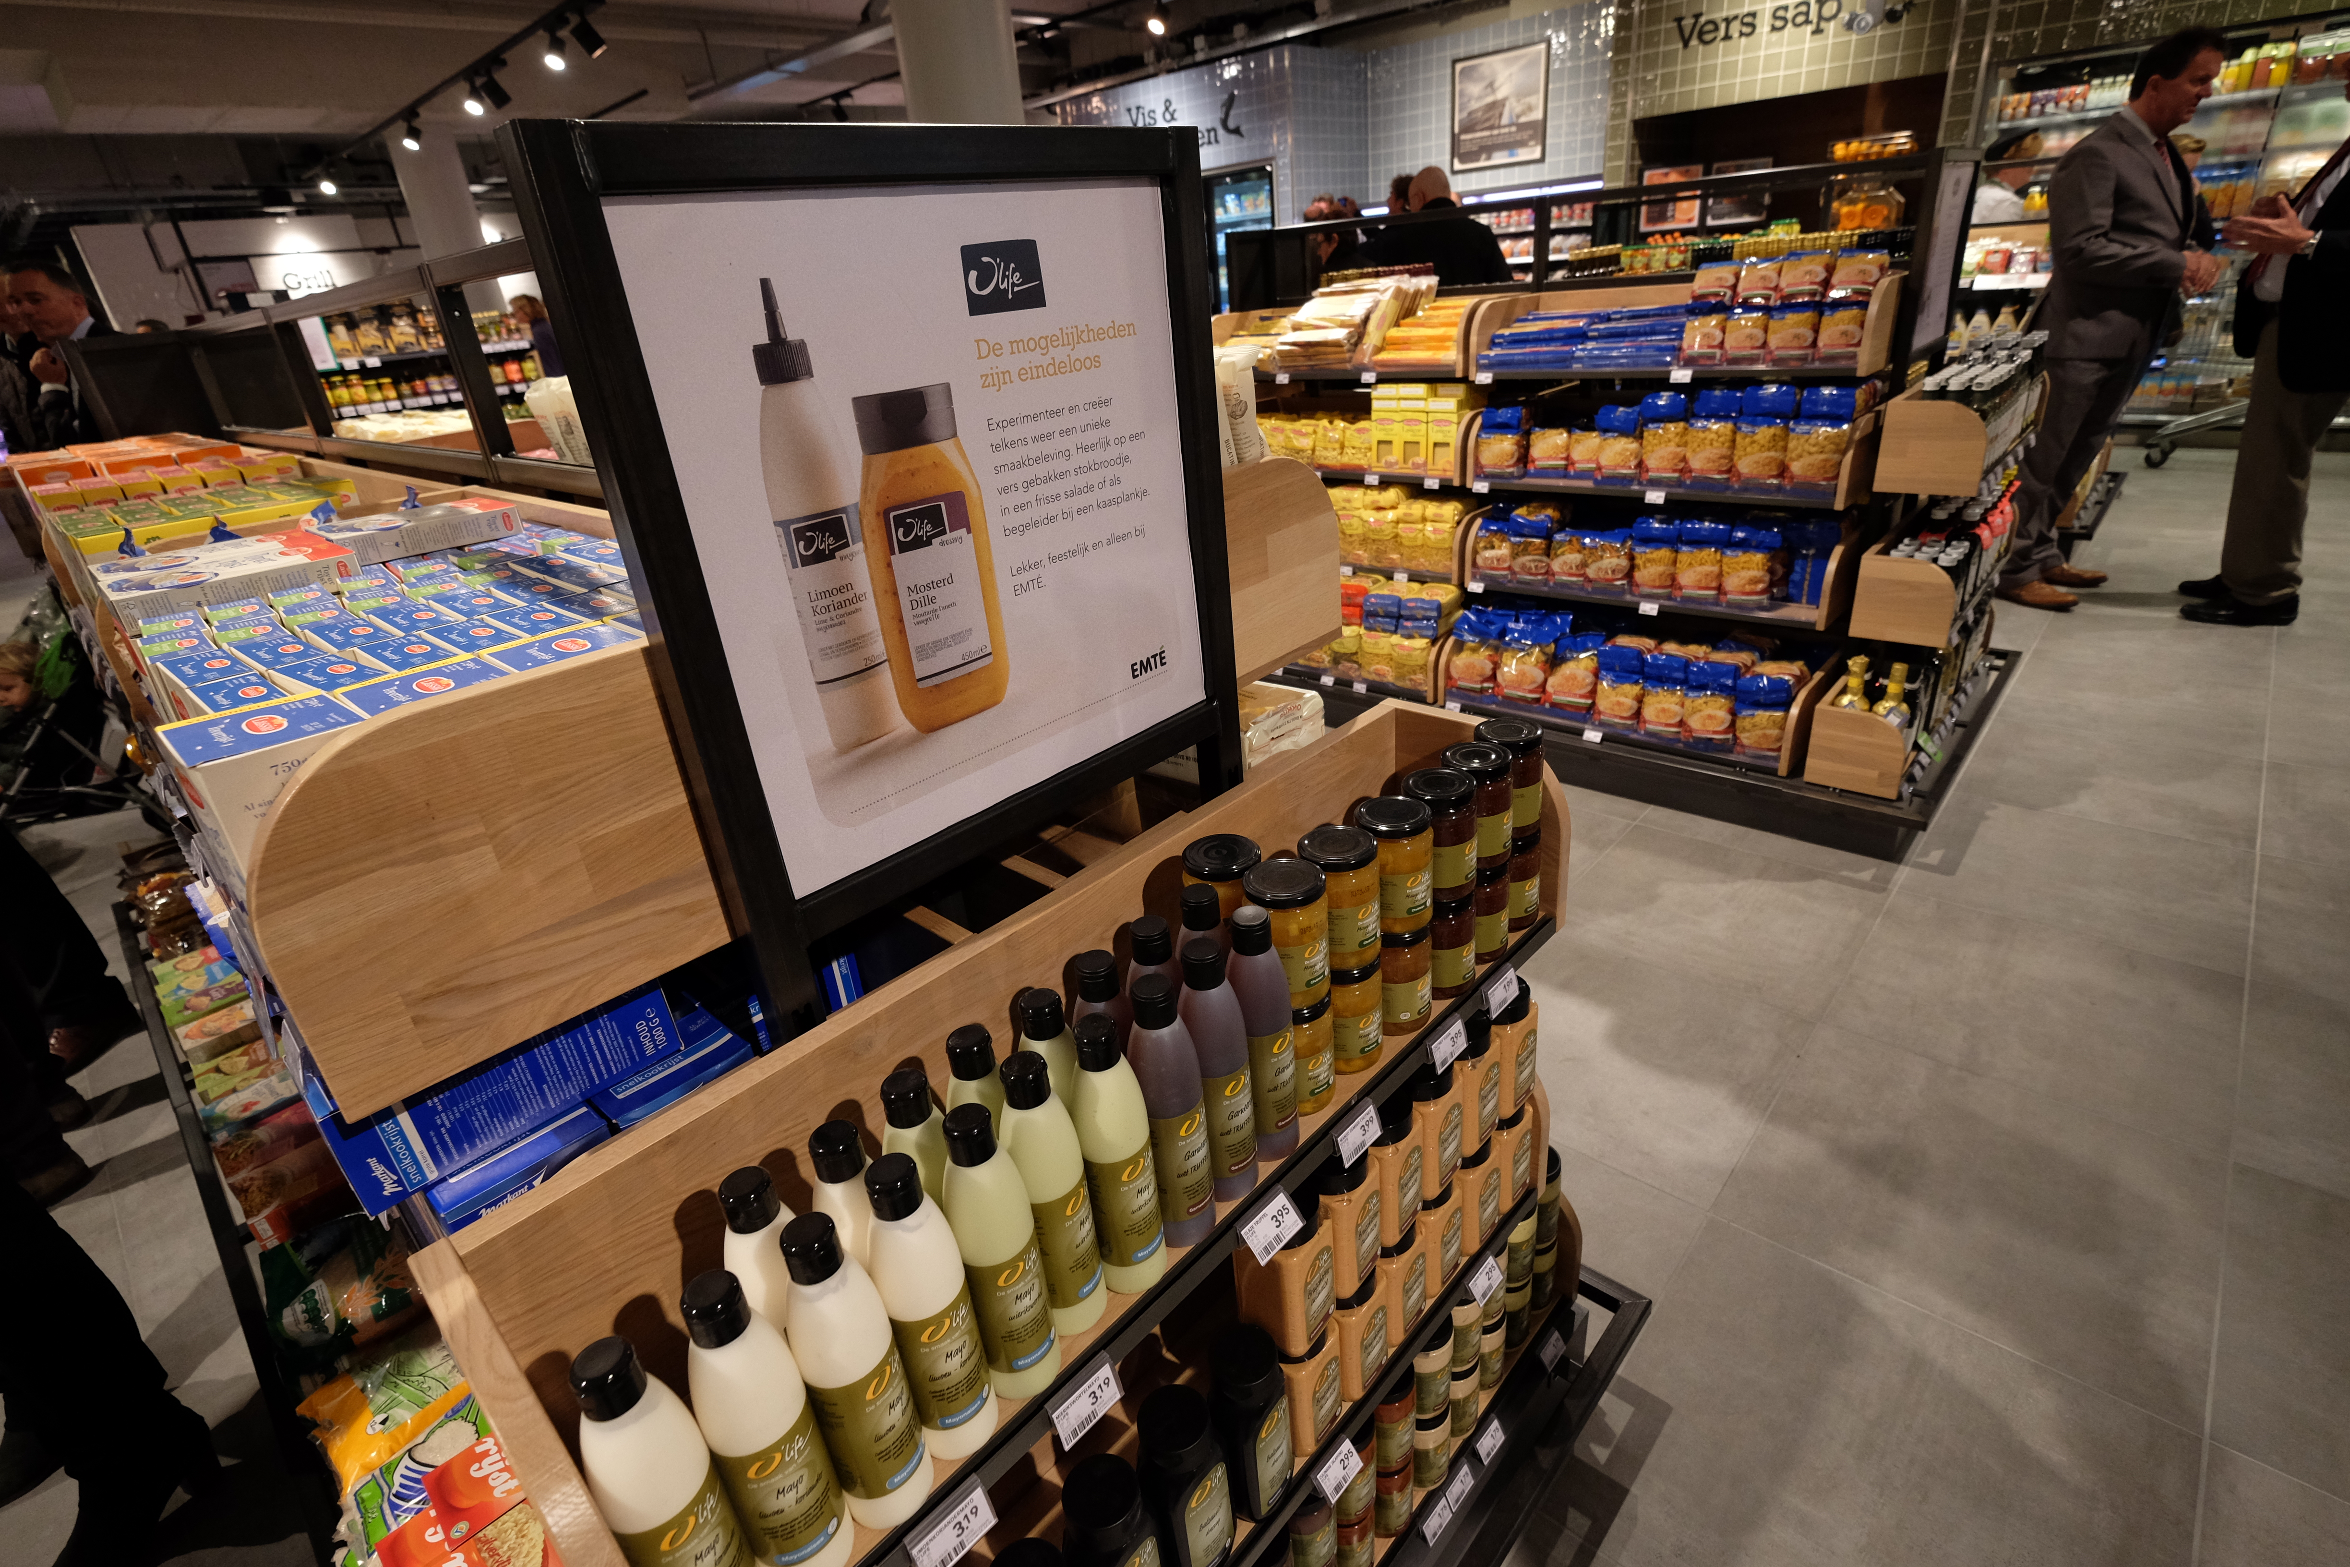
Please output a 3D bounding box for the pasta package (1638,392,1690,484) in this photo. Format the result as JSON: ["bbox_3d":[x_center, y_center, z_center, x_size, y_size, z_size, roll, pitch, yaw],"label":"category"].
[{"bbox_3d":[1.257,-0.885,2.838,0.105,0.218,0.070,17,33,39],"label":"pasta package"}]

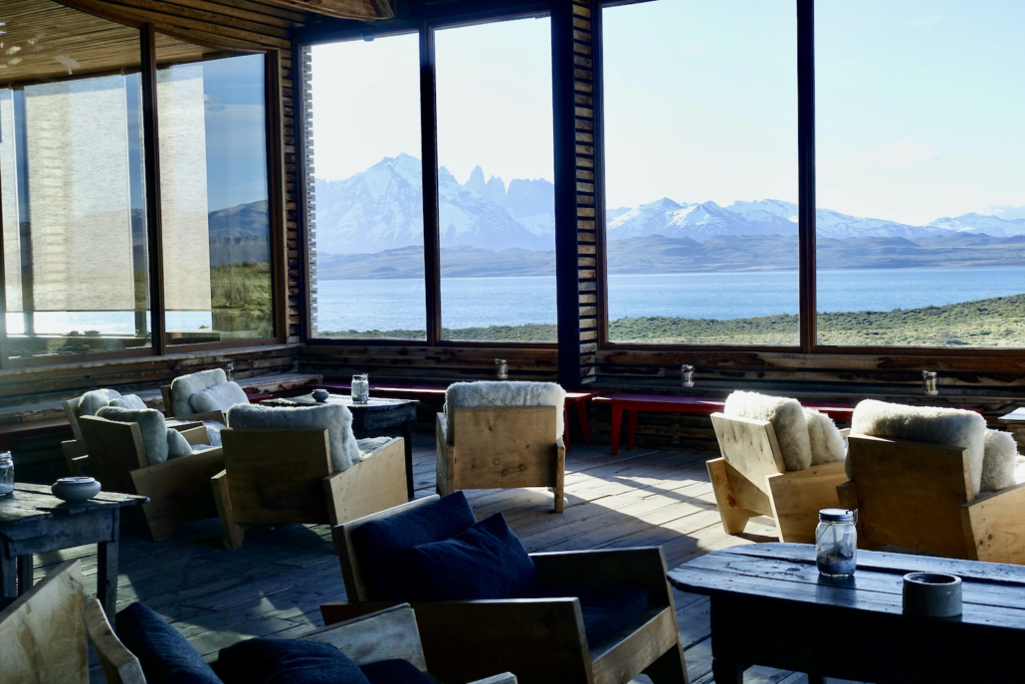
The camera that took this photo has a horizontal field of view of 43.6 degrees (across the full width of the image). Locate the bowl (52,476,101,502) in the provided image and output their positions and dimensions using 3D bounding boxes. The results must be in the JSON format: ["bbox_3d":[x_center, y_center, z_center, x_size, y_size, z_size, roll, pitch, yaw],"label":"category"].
[{"bbox_3d":[-1.747,0.591,5.131,0.197,0.080,0.197,-1,3,0],"label":"bowl"}]

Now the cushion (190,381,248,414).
[{"bbox_3d":[-2.145,0.430,9.378,0.145,0.310,0.410,-30,-15,35],"label":"cushion"}]

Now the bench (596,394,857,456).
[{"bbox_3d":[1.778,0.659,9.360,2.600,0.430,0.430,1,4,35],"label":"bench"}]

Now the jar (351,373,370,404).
[{"bbox_3d":[-0.977,0.301,8.210,0.112,0.180,0.112,-2,3,-10],"label":"jar"}]

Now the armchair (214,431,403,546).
[{"bbox_3d":[-1.104,0.768,7.197,0.730,0.680,0.960,0,4,20],"label":"armchair"}]

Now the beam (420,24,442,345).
[{"bbox_3d":[-0.735,-1.398,11.470,0.105,2.850,0.095,1,4,34],"label":"beam"}]

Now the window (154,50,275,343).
[{"bbox_3d":[-2.868,-1.434,12.398,0.080,2.880,1.330,1,4,36],"label":"window"}]

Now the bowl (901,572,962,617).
[{"bbox_3d":[1.044,0.628,3.186,0.150,0.084,0.150,-1,3,0],"label":"bowl"}]

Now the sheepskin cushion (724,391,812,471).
[{"bbox_3d":[1.362,0.499,6.800,0.190,0.420,0.580,-18,8,-15],"label":"sheepskin cushion"}]

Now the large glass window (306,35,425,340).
[{"bbox_3d":[-1.452,-1.476,12.425,1.420,2.920,0.080,1,4,32],"label":"large glass window"}]

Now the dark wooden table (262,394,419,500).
[{"bbox_3d":[-1.101,0.687,8.367,1.080,0.600,0.575,1,4,35],"label":"dark wooden table"}]

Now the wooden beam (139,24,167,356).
[{"bbox_3d":[-3.199,-1.339,11.433,0.080,2.943,0.100,-4,4,-36],"label":"wooden beam"}]

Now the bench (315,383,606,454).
[{"bbox_3d":[-0.585,0.637,11.437,3.000,0.430,0.450,1,4,33],"label":"bench"}]

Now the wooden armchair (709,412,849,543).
[{"bbox_3d":[1.554,0.694,6.601,0.870,0.680,0.690,-2,3,-17],"label":"wooden armchair"}]

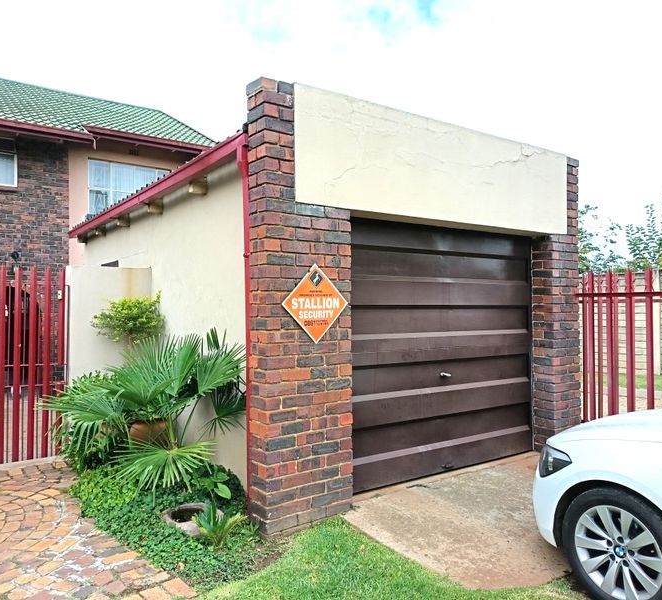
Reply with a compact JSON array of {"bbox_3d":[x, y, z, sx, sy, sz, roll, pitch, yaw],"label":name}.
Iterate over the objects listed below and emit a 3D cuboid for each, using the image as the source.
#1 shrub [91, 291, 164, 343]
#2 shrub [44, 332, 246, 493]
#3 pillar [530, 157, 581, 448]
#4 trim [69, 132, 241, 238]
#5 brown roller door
[{"bbox_3d":[-1.948,0.193,5.358,0.600,0.570,0.660,0,-2,-35],"label":"shrub"},{"bbox_3d":[-1.534,0.870,4.432,1.050,1.250,1.600,0,-2,-35],"label":"shrub"},{"bbox_3d":[2.246,0.046,5.586,0.460,2.930,0.250,0,-2,-35],"label":"pillar"},{"bbox_3d":[-2.368,-1.062,6.368,0.120,0.140,6.200,0,-2,-35],"label":"trim"},{"bbox_3d":[0.994,0.439,4.841,2.400,2.120,0.080,0,-2,-35],"label":"brown roller door"}]

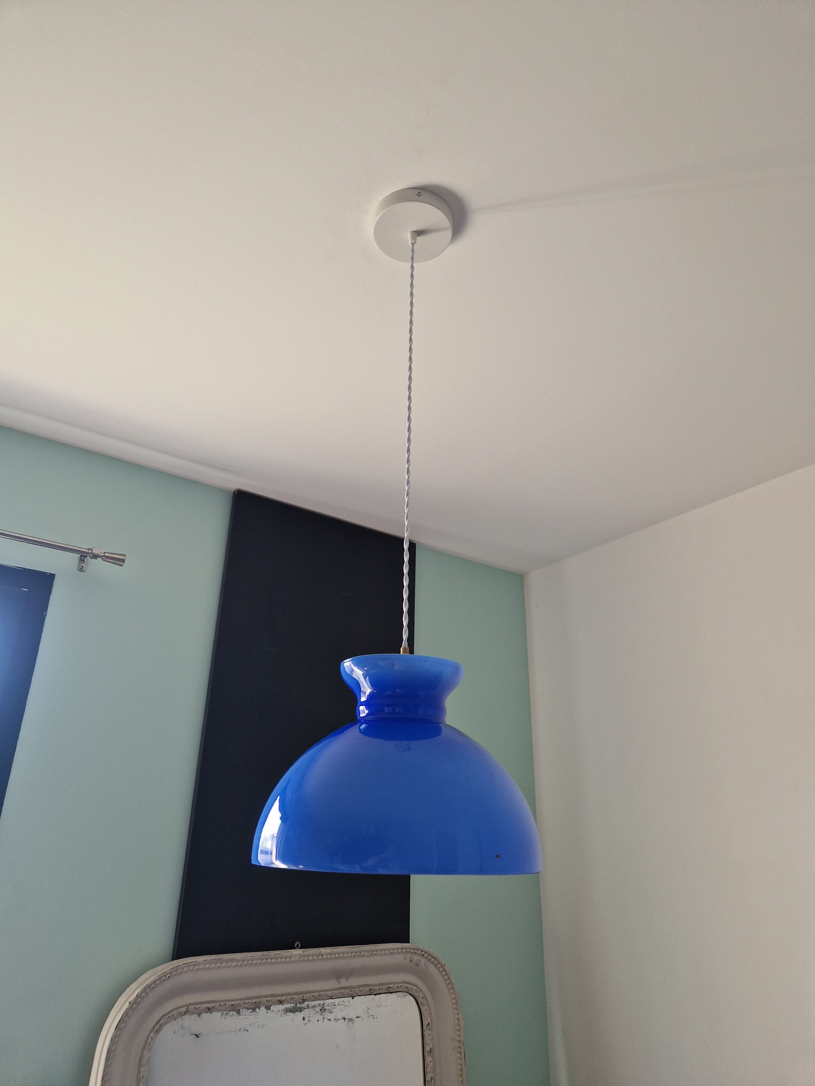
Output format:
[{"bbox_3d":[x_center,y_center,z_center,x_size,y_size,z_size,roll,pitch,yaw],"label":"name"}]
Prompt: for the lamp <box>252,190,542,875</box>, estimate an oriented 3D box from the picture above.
[{"bbox_3d":[-0.002,-0.084,0.952,0.300,0.937,0.300,1,-24,0],"label":"lamp"}]

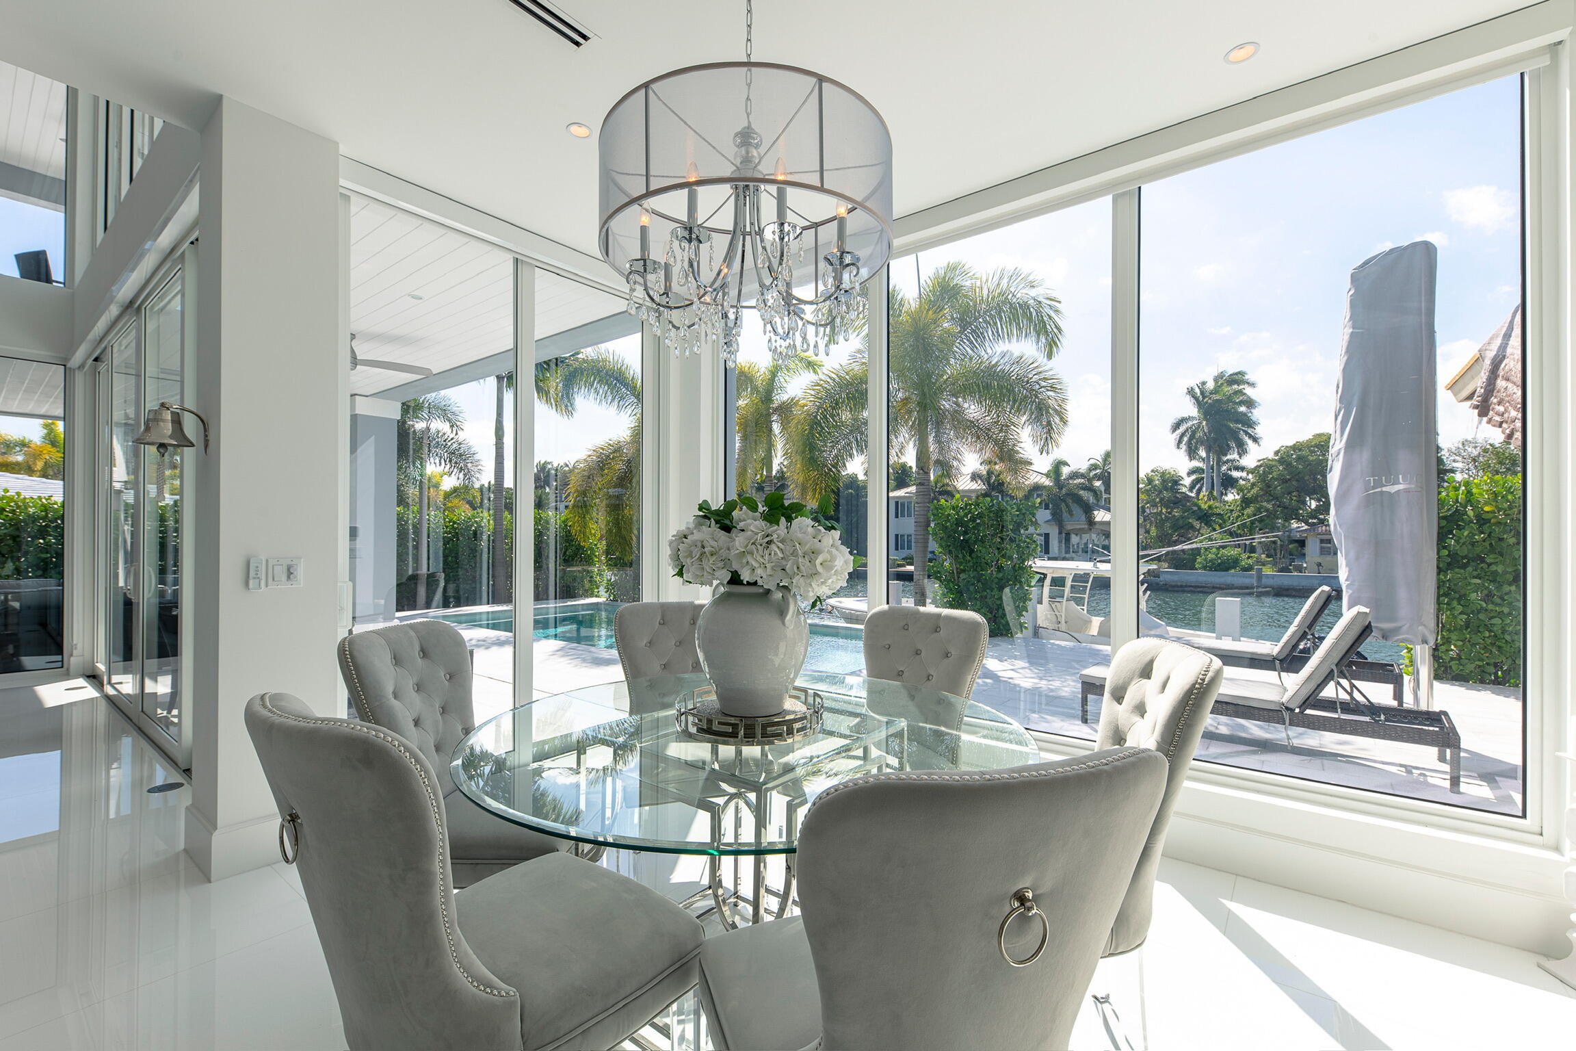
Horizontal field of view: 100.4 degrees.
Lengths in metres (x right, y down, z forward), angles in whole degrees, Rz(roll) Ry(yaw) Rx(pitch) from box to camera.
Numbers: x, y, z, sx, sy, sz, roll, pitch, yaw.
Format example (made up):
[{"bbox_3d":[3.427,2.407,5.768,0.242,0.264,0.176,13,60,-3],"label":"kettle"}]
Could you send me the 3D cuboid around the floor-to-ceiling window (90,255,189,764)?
[{"bbox_3d":[-4.835,-0.077,4.894,3.800,2.930,0.120,-1,-1,38],"label":"floor-to-ceiling window"}]

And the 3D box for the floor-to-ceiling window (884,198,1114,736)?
[{"bbox_3d":[1.007,-0.254,3.290,1.180,2.500,0.080,-1,-1,38],"label":"floor-to-ceiling window"}]

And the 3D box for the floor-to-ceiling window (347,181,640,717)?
[{"bbox_3d":[-1.526,-0.118,3.743,0.080,2.850,1.800,-1,-1,38],"label":"floor-to-ceiling window"}]

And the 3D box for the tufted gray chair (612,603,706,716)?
[{"bbox_3d":[-0.439,0.854,2.682,0.550,1.010,0.700,0,-1,-12],"label":"tufted gray chair"}]

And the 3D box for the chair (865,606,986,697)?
[{"bbox_3d":[0.381,0.840,2.414,0.530,1.010,0.650,-1,-1,35],"label":"chair"}]

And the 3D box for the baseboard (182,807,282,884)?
[{"bbox_3d":[-2.198,1.255,2.748,0.433,0.178,0.400,-1,-1,39],"label":"baseboard"}]

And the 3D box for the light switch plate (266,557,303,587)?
[{"bbox_3d":[-2.035,0.191,2.658,0.012,0.121,0.121,-1,-1,39],"label":"light switch plate"}]

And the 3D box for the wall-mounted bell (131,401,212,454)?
[{"bbox_3d":[-2.447,-0.377,2.604,0.178,0.220,0.225,-1,-1,39],"label":"wall-mounted bell"}]

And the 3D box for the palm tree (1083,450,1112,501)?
[{"bbox_3d":[30.052,-2.589,62.000,4.300,9.710,4.300,0,-1,26],"label":"palm tree"}]

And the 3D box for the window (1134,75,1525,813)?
[{"bbox_3d":[2.009,-0.278,2.569,1.197,2.530,0.090,-1,-1,39],"label":"window"}]

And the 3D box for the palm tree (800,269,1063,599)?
[{"bbox_3d":[2.166,-1.210,10.000,4.200,5.600,4.000,0,-1,0],"label":"palm tree"}]

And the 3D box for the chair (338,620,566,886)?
[{"bbox_3d":[-1.073,0.858,2.322,0.710,1.000,0.550,0,-1,13],"label":"chair"}]

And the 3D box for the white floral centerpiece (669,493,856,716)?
[{"bbox_3d":[-0.076,0.212,1.881,0.540,0.620,0.500,0,-1,0],"label":"white floral centerpiece"}]

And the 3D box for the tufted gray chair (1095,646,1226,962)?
[{"bbox_3d":[0.723,0.826,1.694,0.650,1.010,0.520,0,-1,-8],"label":"tufted gray chair"}]

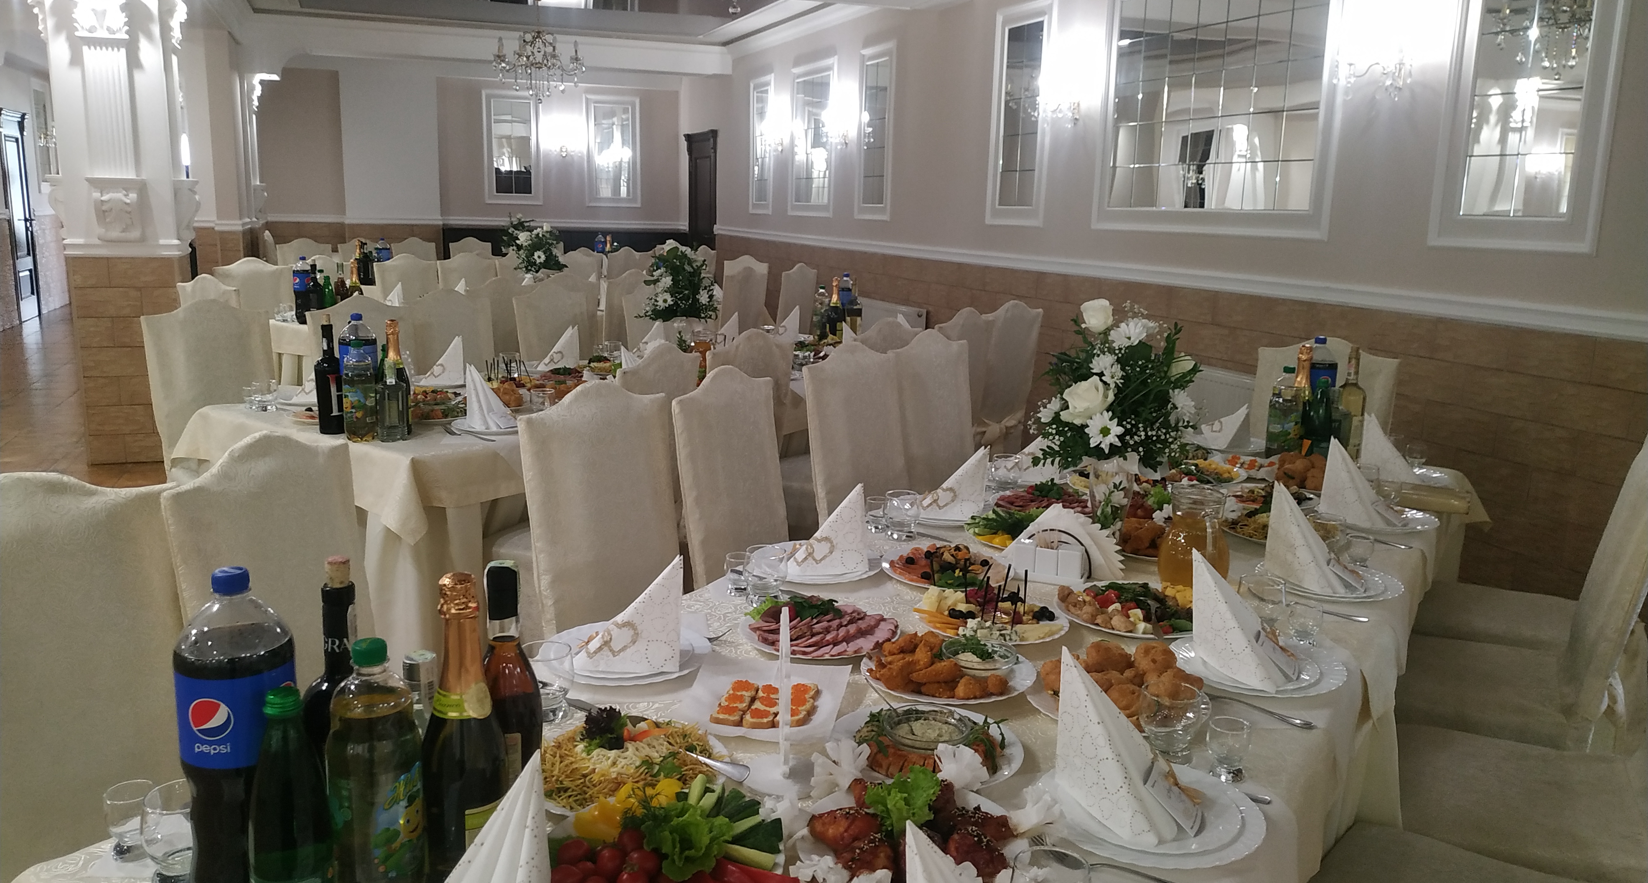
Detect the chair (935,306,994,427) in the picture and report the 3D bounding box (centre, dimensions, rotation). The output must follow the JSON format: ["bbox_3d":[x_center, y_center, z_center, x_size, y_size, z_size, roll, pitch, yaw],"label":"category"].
[{"bbox_3d":[0.389,-0.072,4.841,0.530,1.020,0.460,10,14,35],"label":"chair"}]

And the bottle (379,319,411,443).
[{"bbox_3d":[-1.203,-0.181,3.205,0.087,0.314,0.087,9,14,31],"label":"bottle"}]

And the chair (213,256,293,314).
[{"bbox_3d":[-2.981,-0.458,6.295,0.520,1.068,0.440,9,14,33],"label":"chair"}]

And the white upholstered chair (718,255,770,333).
[{"bbox_3d":[-0.643,-0.513,6.745,0.520,1.068,0.440,9,14,33],"label":"white upholstered chair"}]

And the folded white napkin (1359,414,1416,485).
[{"bbox_3d":[1.424,0.010,2.881,0.140,0.165,0.155,9,14,33],"label":"folded white napkin"}]

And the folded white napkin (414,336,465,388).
[{"bbox_3d":[-1.258,-0.272,3.826,0.135,0.165,0.125,9,14,33],"label":"folded white napkin"}]

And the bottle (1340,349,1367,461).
[{"bbox_3d":[1.494,-0.108,3.201,0.075,0.306,0.075,9,14,33],"label":"bottle"}]

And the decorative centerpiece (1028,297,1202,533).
[{"bbox_3d":[0.622,-0.048,2.382,0.350,0.495,0.360,9,14,31],"label":"decorative centerpiece"}]

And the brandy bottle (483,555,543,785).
[{"bbox_3d":[-0.326,0.263,1.174,0.075,0.289,0.075,-4,13,-21],"label":"brandy bottle"}]

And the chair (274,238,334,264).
[{"bbox_3d":[-3.816,-1.028,8.753,0.530,1.020,0.460,9,14,32],"label":"chair"}]

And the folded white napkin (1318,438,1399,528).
[{"bbox_3d":[1.173,0.081,2.501,0.150,0.166,0.135,9,14,33],"label":"folded white napkin"}]

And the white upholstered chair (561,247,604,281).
[{"bbox_3d":[-1.791,-0.938,8.831,0.550,1.035,0.450,9,14,33],"label":"white upholstered chair"}]

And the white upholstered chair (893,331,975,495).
[{"bbox_3d":[0.527,0.170,3.638,0.560,1.010,0.460,10,15,35],"label":"white upholstered chair"}]

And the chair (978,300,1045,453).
[{"bbox_3d":[0.585,-0.119,5.079,0.530,1.035,0.440,9,14,33],"label":"chair"}]

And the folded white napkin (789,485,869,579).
[{"bbox_3d":[0.025,0.142,1.978,0.130,0.165,0.120,9,14,33],"label":"folded white napkin"}]

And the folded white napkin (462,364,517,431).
[{"bbox_3d":[-0.990,-0.130,3.318,0.150,0.166,0.135,9,14,33],"label":"folded white napkin"}]

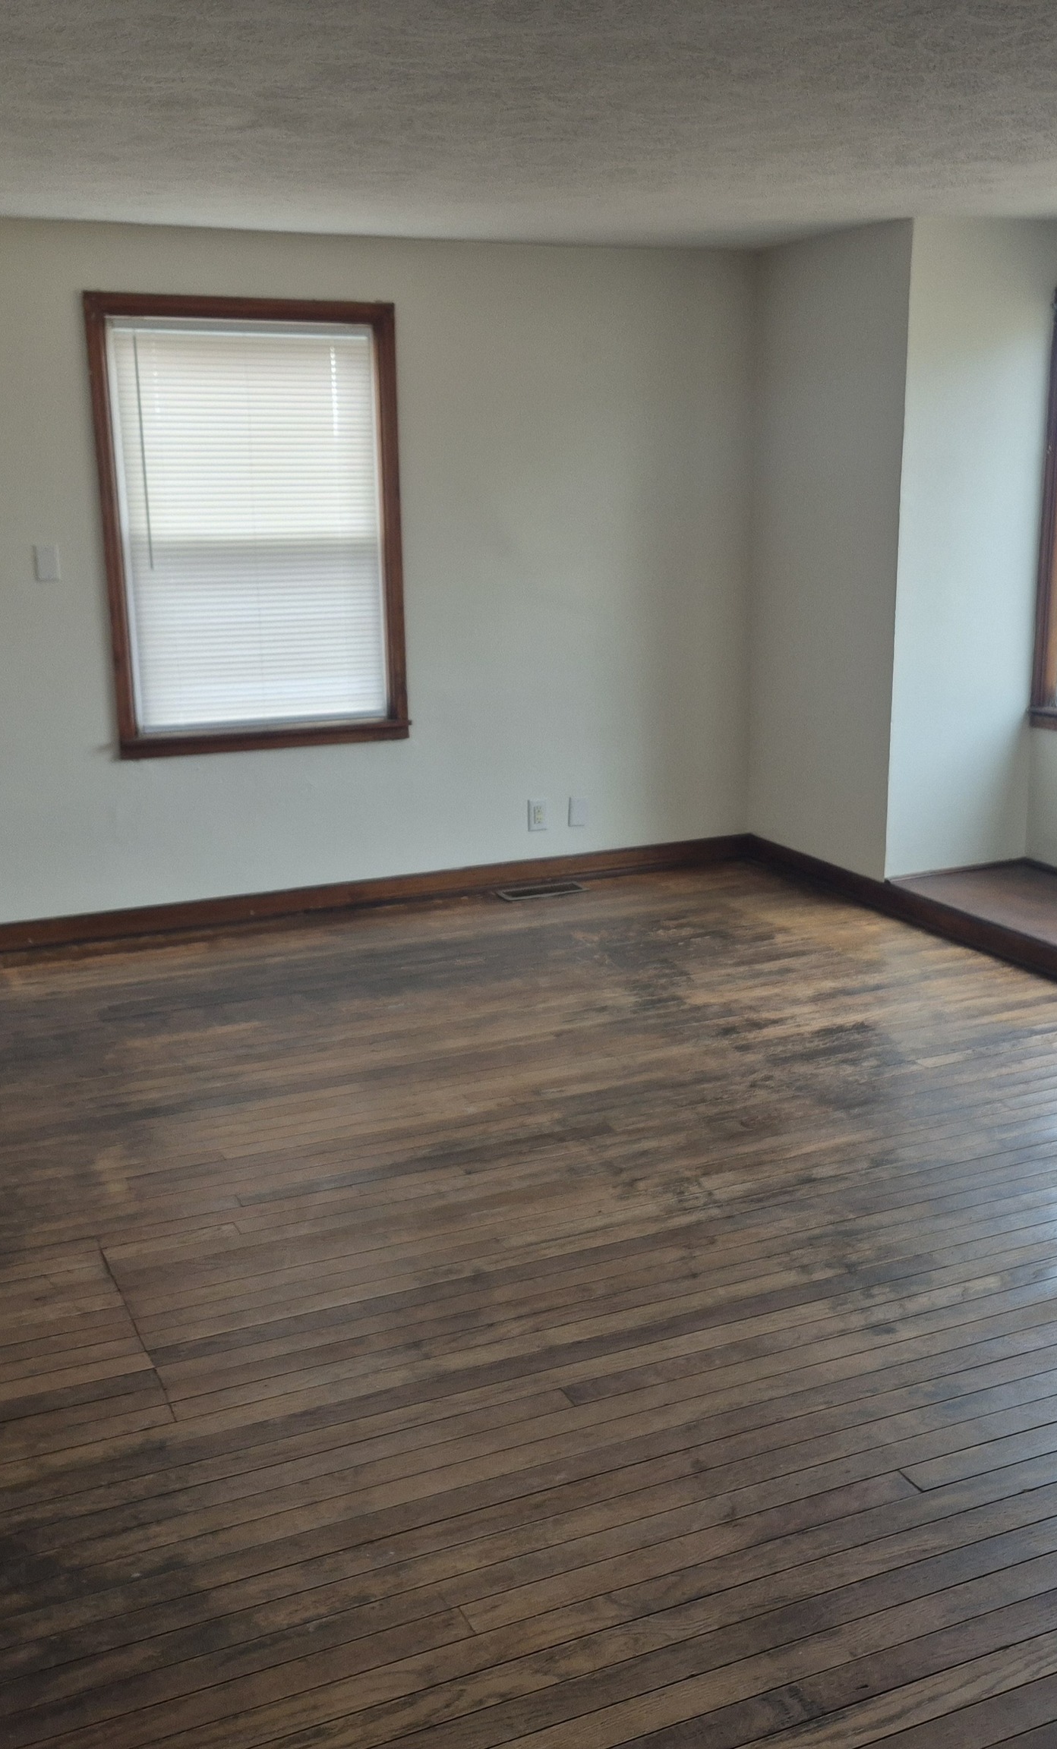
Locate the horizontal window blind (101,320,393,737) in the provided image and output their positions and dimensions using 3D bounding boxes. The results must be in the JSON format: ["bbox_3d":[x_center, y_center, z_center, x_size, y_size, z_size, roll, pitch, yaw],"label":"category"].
[{"bbox_3d":[-0.918,-1.163,5.234,0.881,1.328,0.035,-7,15,-24],"label":"horizontal window blind"}]

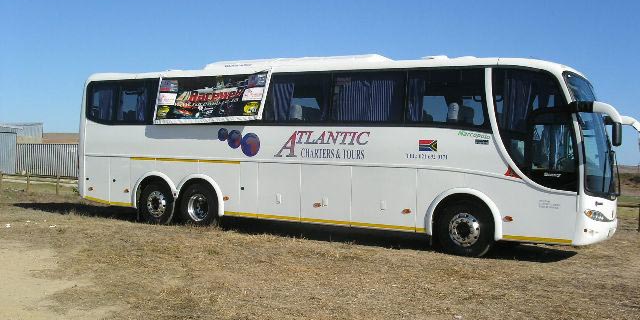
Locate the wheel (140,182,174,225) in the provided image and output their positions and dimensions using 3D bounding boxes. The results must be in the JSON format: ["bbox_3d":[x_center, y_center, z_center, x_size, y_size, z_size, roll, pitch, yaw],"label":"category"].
[{"bbox_3d":[-3.784,1.046,16.857,1.010,1.010,0.360,2,3,31],"label":"wheel"}]

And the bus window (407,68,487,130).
[{"bbox_3d":[2.335,-1.128,12.978,1.520,1.050,0.070,2,3,31],"label":"bus window"}]

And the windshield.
[{"bbox_3d":[5.038,-0.445,12.873,0.720,2.250,2.400,2,3,31],"label":"windshield"}]

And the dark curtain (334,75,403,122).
[{"bbox_3d":[0.936,-1.188,13.912,1.420,0.940,0.100,2,3,31],"label":"dark curtain"}]

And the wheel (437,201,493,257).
[{"bbox_3d":[2.727,1.264,12.963,1.020,1.020,0.310,2,3,31],"label":"wheel"}]

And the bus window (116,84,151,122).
[{"bbox_3d":[-4.510,-1.372,17.034,1.100,0.970,0.070,2,3,31],"label":"bus window"}]

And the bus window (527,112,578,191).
[{"bbox_3d":[3.959,-0.175,12.069,0.800,1.330,0.080,2,3,31],"label":"bus window"}]

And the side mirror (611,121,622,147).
[{"bbox_3d":[4.848,-0.421,11.474,0.130,0.400,0.230,3,3,43],"label":"side mirror"}]

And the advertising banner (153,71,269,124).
[{"bbox_3d":[-2.481,-1.374,15.611,3.100,1.100,0.060,2,-11,31],"label":"advertising banner"}]

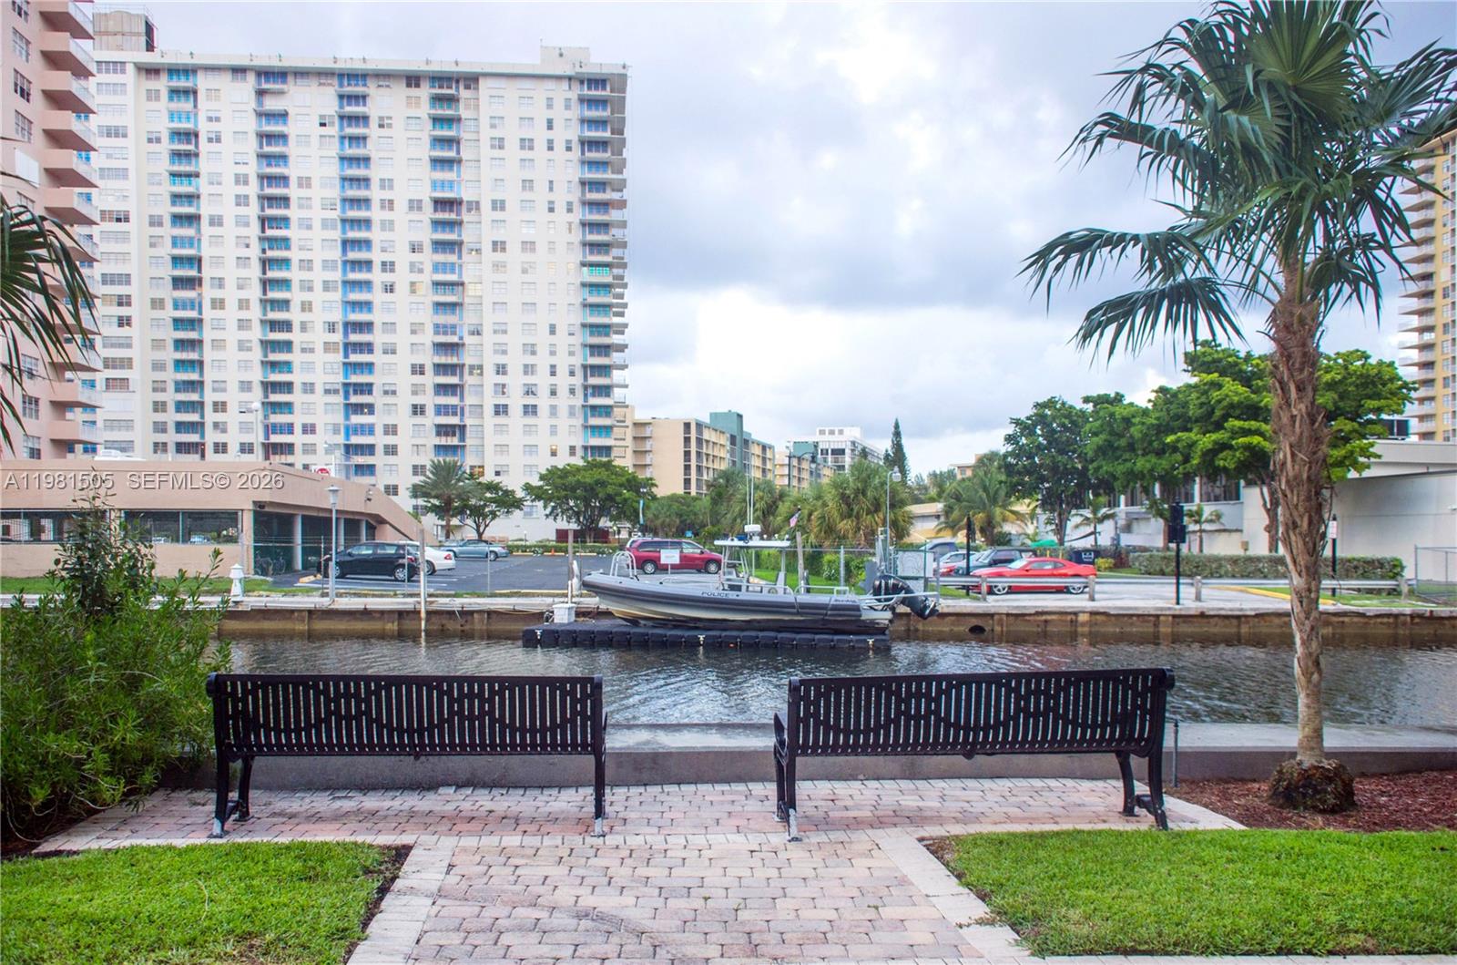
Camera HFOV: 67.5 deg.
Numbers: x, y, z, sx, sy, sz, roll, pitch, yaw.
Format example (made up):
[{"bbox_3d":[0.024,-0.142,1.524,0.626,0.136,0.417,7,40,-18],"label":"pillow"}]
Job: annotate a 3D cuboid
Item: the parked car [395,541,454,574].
[{"bbox_3d":[-14.800,3.530,50.300,4.700,1.450,1.800,0,-2,7],"label":"parked car"}]

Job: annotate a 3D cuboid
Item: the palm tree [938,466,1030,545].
[{"bbox_3d":[14.765,2.022,63.000,5.262,6.019,5.000,0,-2,0],"label":"palm tree"}]

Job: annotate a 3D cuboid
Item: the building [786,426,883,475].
[{"bbox_3d":[40.000,2.500,410.000,24.000,38.000,52.000,0,-2,13],"label":"building"}]

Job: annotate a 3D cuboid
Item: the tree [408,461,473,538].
[{"bbox_3d":[-27.800,1.700,105.000,6.000,7.700,5.900,0,-2,0],"label":"tree"}]

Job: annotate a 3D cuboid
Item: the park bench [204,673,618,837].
[{"bbox_3d":[-1.545,1.325,5.500,1.890,0.790,0.630,0,-2,-2],"label":"park bench"}]

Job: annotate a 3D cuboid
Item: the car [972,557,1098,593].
[{"bbox_3d":[11.630,3.540,41.850,4.840,1.380,1.920,0,-2,-2],"label":"car"}]

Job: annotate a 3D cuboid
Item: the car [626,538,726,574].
[{"bbox_3d":[-2.500,3.500,53.000,4.950,1.740,1.930,1,-2,-13],"label":"car"}]

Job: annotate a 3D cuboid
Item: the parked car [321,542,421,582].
[{"bbox_3d":[-14.500,3.100,44.100,3.950,1.520,1.700,0,-2,1],"label":"parked car"}]

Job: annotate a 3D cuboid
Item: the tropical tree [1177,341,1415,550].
[{"bbox_3d":[27.000,-1.000,52.600,10.800,11.000,10.200,-1,-2,18],"label":"tropical tree"}]

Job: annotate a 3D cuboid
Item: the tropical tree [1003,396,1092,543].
[{"bbox_3d":[19.689,0.035,67.000,5.500,10.600,5.500,0,-2,0],"label":"tropical tree"}]

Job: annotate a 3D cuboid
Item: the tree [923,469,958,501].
[{"bbox_3d":[26.284,3.243,135.000,5.200,10.000,5.200,0,-2,0],"label":"tree"}]

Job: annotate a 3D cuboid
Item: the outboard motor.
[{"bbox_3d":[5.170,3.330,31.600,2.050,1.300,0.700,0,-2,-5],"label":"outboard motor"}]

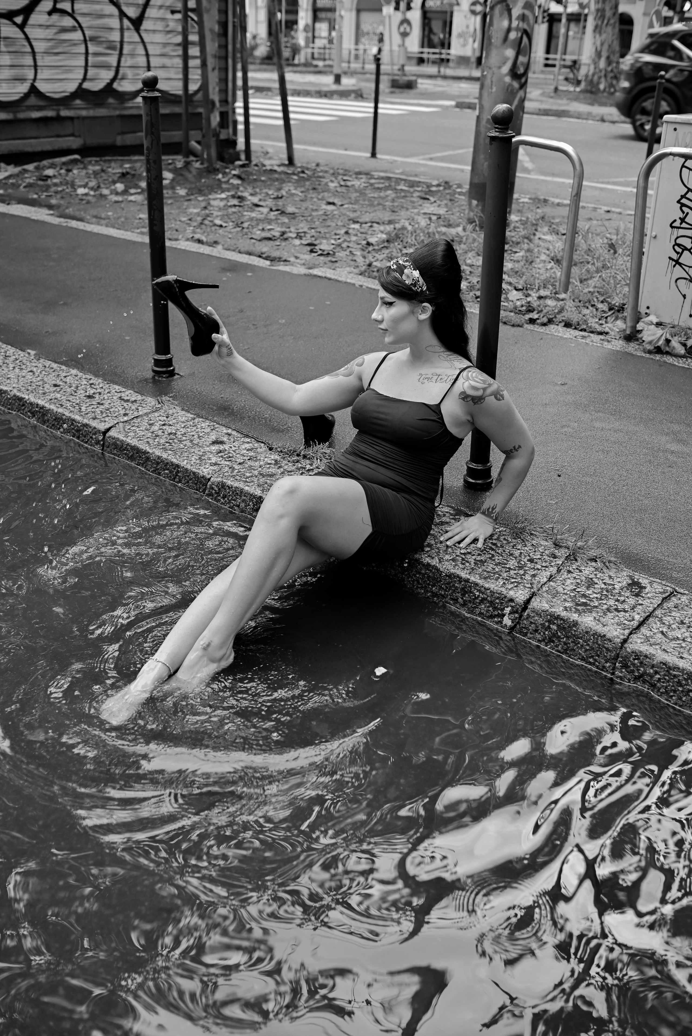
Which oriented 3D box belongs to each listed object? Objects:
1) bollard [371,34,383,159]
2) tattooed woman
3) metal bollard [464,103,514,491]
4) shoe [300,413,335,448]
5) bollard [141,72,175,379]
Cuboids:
[{"bbox_3d":[0.340,-4.585,11.116,0.080,1.150,0.080,2,26,-1],"label":"bollard"},{"bbox_3d":[-0.099,-0.133,2.499,0.620,0.970,1.150,21,33,36],"label":"tattooed woman"},{"bbox_3d":[0.415,-0.598,2.918,0.092,1.110,0.092,0,26,0],"label":"metal bollard"},{"bbox_3d":[-0.109,-0.352,3.476,0.085,0.165,0.205,-9,28,-18],"label":"shoe"},{"bbox_3d":[-0.714,-1.076,3.810,0.092,1.110,0.092,2,26,-1],"label":"bollard"}]

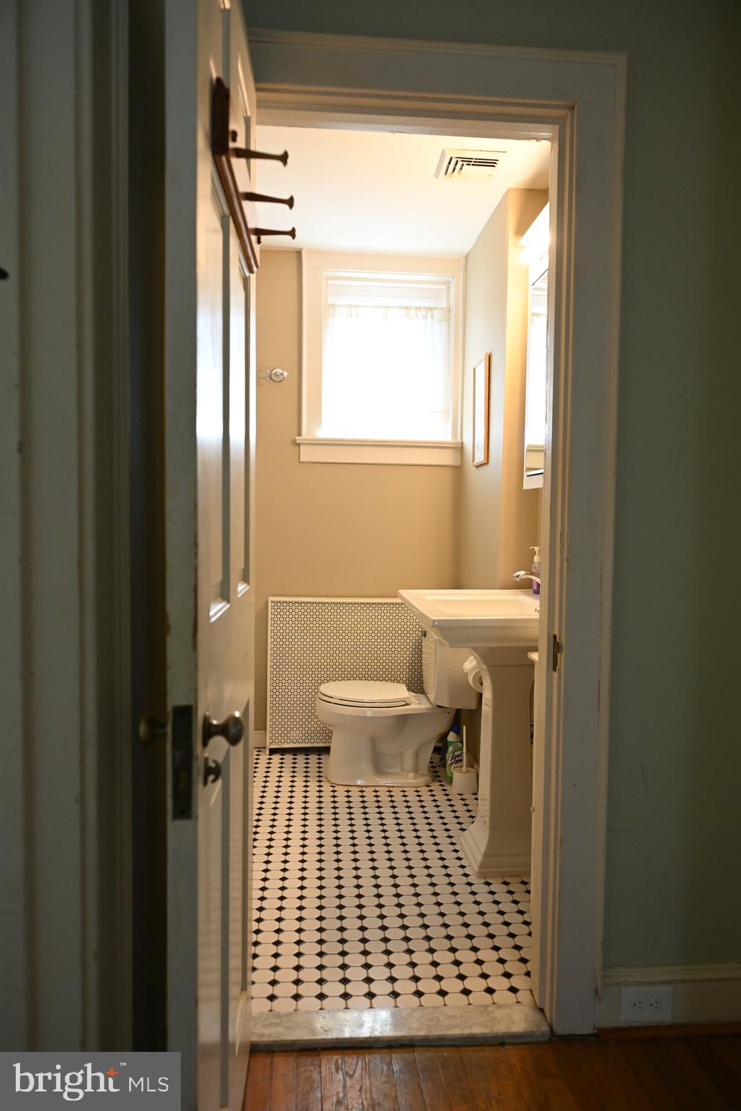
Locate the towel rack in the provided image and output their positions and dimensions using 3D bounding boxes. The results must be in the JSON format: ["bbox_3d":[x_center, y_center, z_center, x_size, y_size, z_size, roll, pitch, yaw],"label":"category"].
[{"bbox_3d":[-0.166,-0.571,1.172,0.097,0.096,0.478,0,3,-4],"label":"towel rack"}]

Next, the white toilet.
[{"bbox_3d":[0.117,0.627,3.262,0.705,0.714,0.466,0,3,-4],"label":"white toilet"}]

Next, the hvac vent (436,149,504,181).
[{"bbox_3d":[0.369,-1.446,2.755,0.227,0.018,0.225,0,3,-4],"label":"hvac vent"}]

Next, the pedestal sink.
[{"bbox_3d":[0.431,0.592,2.492,0.589,0.865,0.781,0,3,-4],"label":"pedestal sink"}]

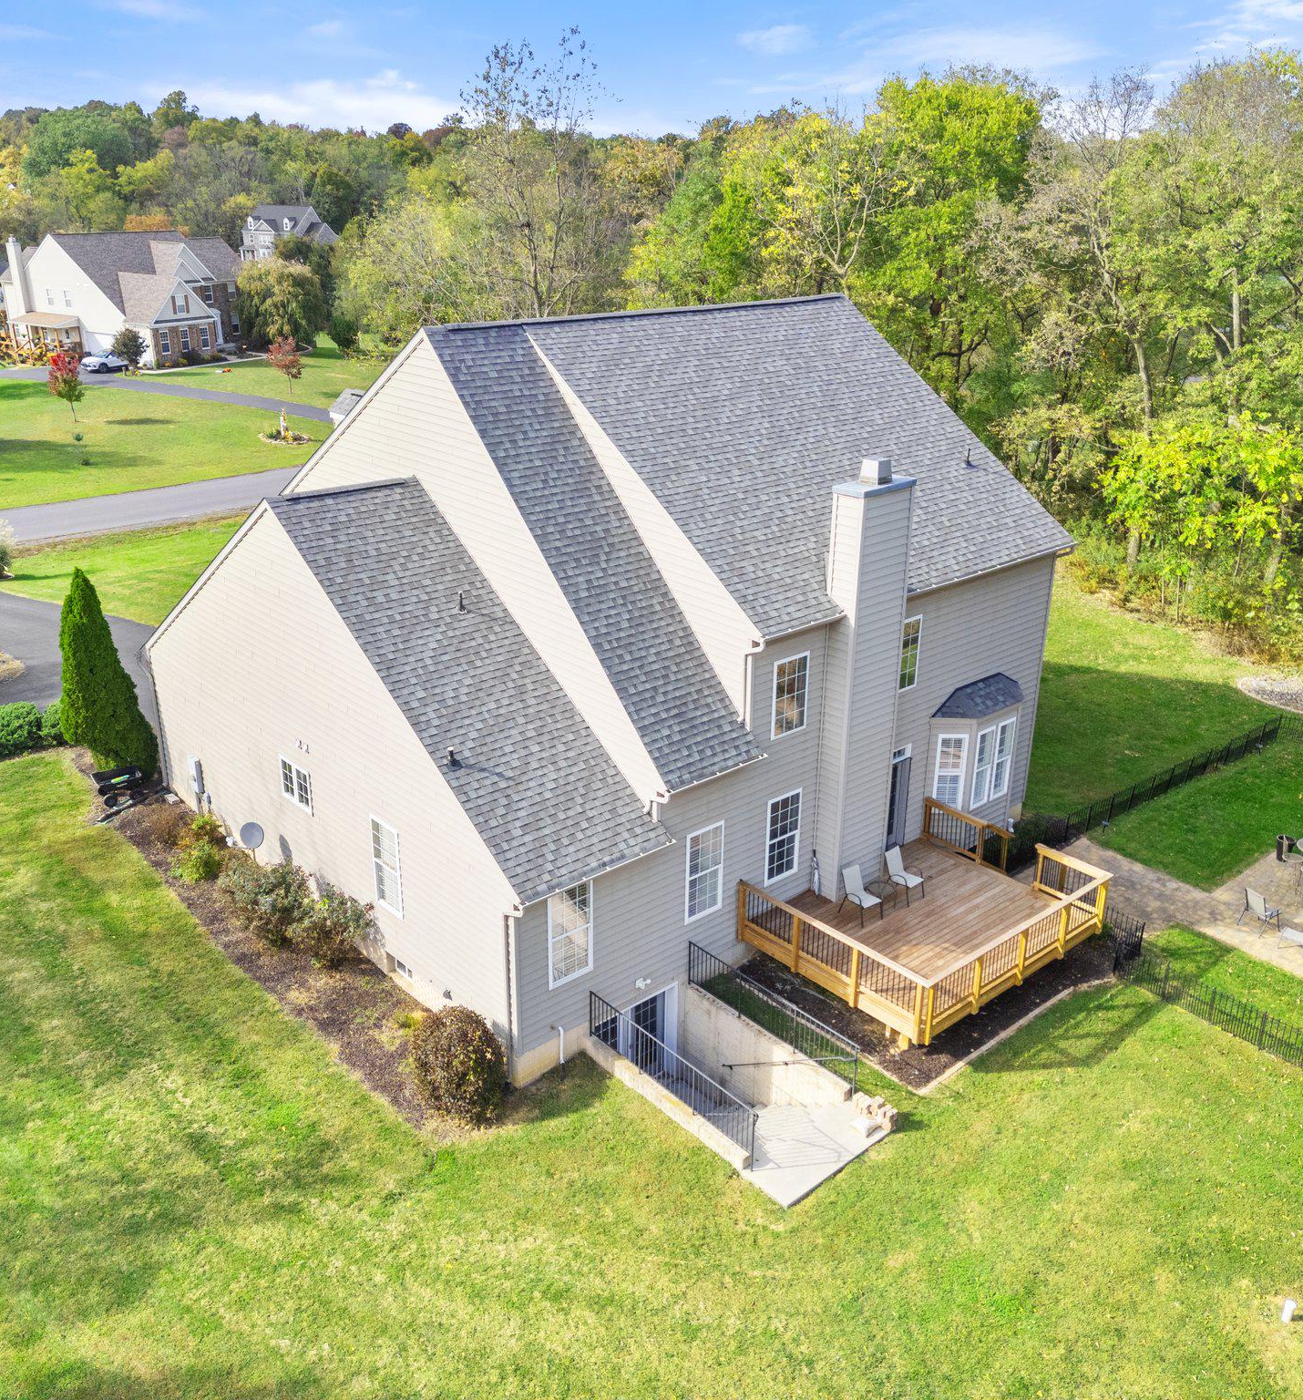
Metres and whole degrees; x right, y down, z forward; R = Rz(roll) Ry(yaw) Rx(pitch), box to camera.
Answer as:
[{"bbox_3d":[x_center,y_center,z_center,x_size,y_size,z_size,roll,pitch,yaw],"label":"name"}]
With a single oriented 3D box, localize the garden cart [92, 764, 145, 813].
[{"bbox_3d":[-11.912,1.961,28.956,1.100,0.620,0.600,-18,29,-38],"label":"garden cart"}]

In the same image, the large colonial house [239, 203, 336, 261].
[{"bbox_3d":[-77.740,-99.502,277.439,17.300,11.700,12.500,8,23,18],"label":"large colonial house"}]

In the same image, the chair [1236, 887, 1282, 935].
[{"bbox_3d":[11.645,3.990,24.624,0.650,0.830,0.580,-10,24,-24],"label":"chair"}]

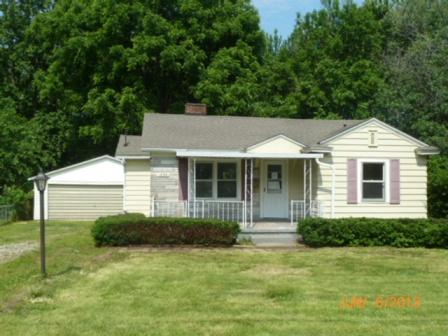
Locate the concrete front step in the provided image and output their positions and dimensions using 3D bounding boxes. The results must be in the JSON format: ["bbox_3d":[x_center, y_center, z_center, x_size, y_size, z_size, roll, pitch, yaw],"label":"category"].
[{"bbox_3d":[1.473,2.269,16.821,1.980,0.400,0.500,1,-2,-9],"label":"concrete front step"}]

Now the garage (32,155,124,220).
[{"bbox_3d":[-7.443,1.203,32.209,7.400,3.680,6.800,1,-2,-9],"label":"garage"}]

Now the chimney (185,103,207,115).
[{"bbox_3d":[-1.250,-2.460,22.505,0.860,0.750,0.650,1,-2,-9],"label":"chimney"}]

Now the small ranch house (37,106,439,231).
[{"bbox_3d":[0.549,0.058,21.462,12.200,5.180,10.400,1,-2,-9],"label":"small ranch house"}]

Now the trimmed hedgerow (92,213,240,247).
[{"bbox_3d":[-1.761,1.925,16.041,4.420,0.900,0.950,1,-2,-9],"label":"trimmed hedgerow"}]

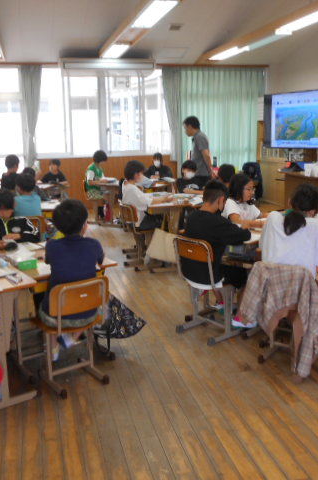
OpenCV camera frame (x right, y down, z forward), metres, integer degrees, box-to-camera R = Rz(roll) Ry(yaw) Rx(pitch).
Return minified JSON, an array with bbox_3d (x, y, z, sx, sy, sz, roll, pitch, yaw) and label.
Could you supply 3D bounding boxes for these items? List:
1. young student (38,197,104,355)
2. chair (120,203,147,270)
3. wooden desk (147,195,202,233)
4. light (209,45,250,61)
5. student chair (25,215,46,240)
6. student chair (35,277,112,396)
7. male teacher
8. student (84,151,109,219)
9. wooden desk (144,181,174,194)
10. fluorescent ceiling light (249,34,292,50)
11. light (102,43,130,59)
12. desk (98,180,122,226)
[{"bbox_3d":[-0.530,0.275,2.891,0.410,1.073,0.570,-9,15,-31],"label":"young student"},{"bbox_3d":[-0.136,-0.031,5.150,0.412,0.667,0.369,-8,14,-29],"label":"chair"},{"bbox_3d":[0.042,-0.074,5.240,0.430,0.665,0.630,-4,13,-14],"label":"wooden desk"},{"bbox_3d":[1.121,-3.023,7.640,0.270,0.100,1.250,-4,13,-14],"label":"light"},{"bbox_3d":[-1.291,0.046,4.820,0.370,0.660,0.440,-4,13,-14],"label":"student chair"},{"bbox_3d":[-0.523,0.500,2.796,0.372,0.667,0.419,-9,15,-33],"label":"student chair"},{"bbox_3d":[0.567,-0.911,6.740,0.420,1.620,0.450,-2,13,-2],"label":"male teacher"},{"bbox_3d":[-0.926,-0.818,7.562,0.500,1.140,0.390,2,13,14],"label":"student"},{"bbox_3d":[-0.212,-0.500,7.268,0.625,0.665,0.433,8,16,36],"label":"wooden desk"},{"bbox_3d":[1.458,-2.664,6.459,0.200,0.090,1.150,-4,13,-14],"label":"fluorescent ceiling light"},{"bbox_3d":[-0.682,-2.924,7.348,0.270,0.100,1.250,-4,13,-14],"label":"light"},{"bbox_3d":[-0.598,-0.571,7.616,0.433,0.665,0.625,7,15,32],"label":"desk"}]

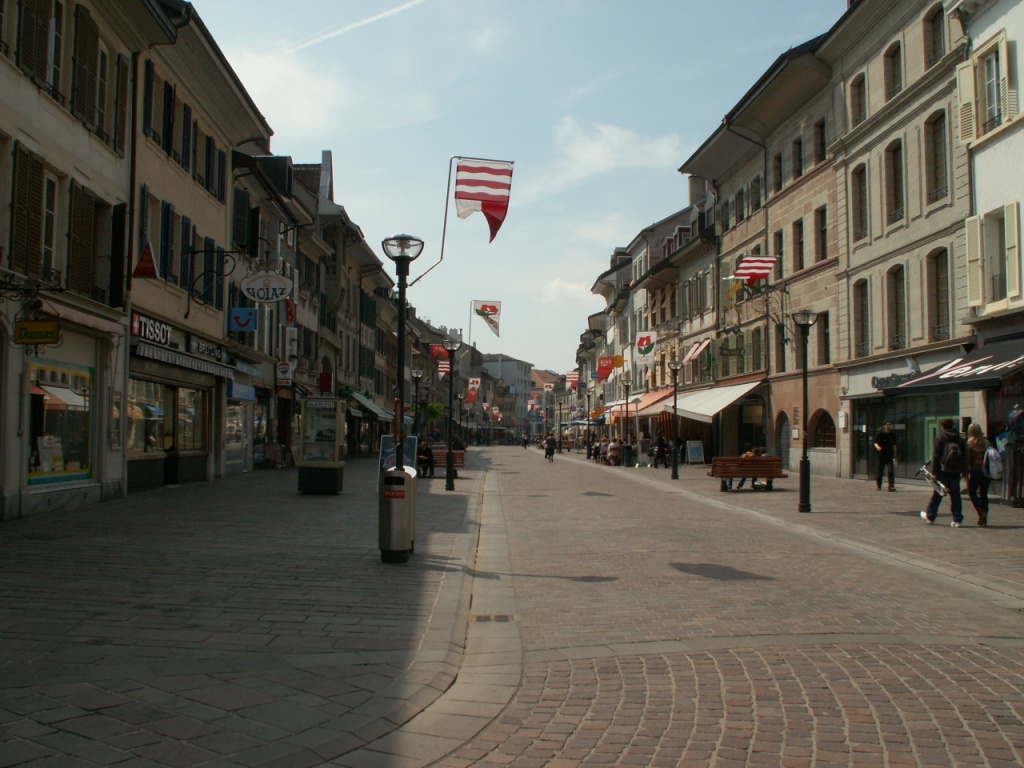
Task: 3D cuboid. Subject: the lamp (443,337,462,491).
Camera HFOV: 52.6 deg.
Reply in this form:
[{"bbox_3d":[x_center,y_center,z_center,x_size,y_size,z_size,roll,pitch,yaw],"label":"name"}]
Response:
[{"bbox_3d":[-1.560,0.816,27.050,0.510,3.950,0.510,0,-3,0],"label":"lamp"}]

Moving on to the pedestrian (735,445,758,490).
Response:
[{"bbox_3d":[6.514,2.287,28.700,0.580,1.260,0.800,0,-3,-2],"label":"pedestrian"}]

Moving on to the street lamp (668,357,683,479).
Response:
[{"bbox_3d":[5.487,1.214,34.801,0.480,3.950,0.480,0,-3,0],"label":"street lamp"}]

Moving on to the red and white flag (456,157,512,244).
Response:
[{"bbox_3d":[-0.343,-2.251,12.700,0.700,1.030,0.150,0,-3,-5],"label":"red and white flag"}]

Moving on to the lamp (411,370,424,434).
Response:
[{"bbox_3d":[-3.860,1.498,41.901,0.480,3.970,0.480,0,-3,0],"label":"lamp"}]

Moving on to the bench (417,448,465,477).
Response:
[{"bbox_3d":[-2.509,2.725,34.922,1.900,0.880,0.900,0,-3,-2],"label":"bench"}]

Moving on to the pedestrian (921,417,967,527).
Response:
[{"bbox_3d":[7.302,1.500,17.500,0.660,1.790,0.620,1,-3,-12],"label":"pedestrian"}]

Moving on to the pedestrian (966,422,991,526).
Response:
[{"bbox_3d":[7.938,1.543,17.600,0.500,1.710,0.480,1,-3,-7],"label":"pedestrian"}]

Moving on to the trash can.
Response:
[{"bbox_3d":[-1.398,1.588,12.778,0.410,1.100,0.850,0,-3,-2],"label":"trash can"}]

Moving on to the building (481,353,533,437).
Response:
[{"bbox_3d":[-3.000,2.500,206.000,12.000,17.200,14.500,0,-3,12],"label":"building"}]

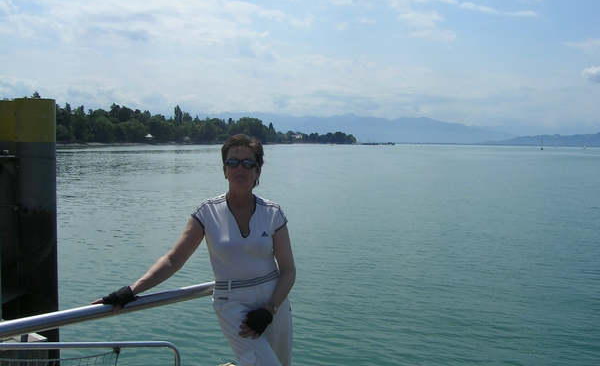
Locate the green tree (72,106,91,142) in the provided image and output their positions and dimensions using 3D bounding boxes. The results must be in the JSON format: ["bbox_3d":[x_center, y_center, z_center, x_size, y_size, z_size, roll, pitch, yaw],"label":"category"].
[{"bbox_3d":[-87.540,-23.237,250.000,7.400,14.600,7.400,1,4,0],"label":"green tree"}]

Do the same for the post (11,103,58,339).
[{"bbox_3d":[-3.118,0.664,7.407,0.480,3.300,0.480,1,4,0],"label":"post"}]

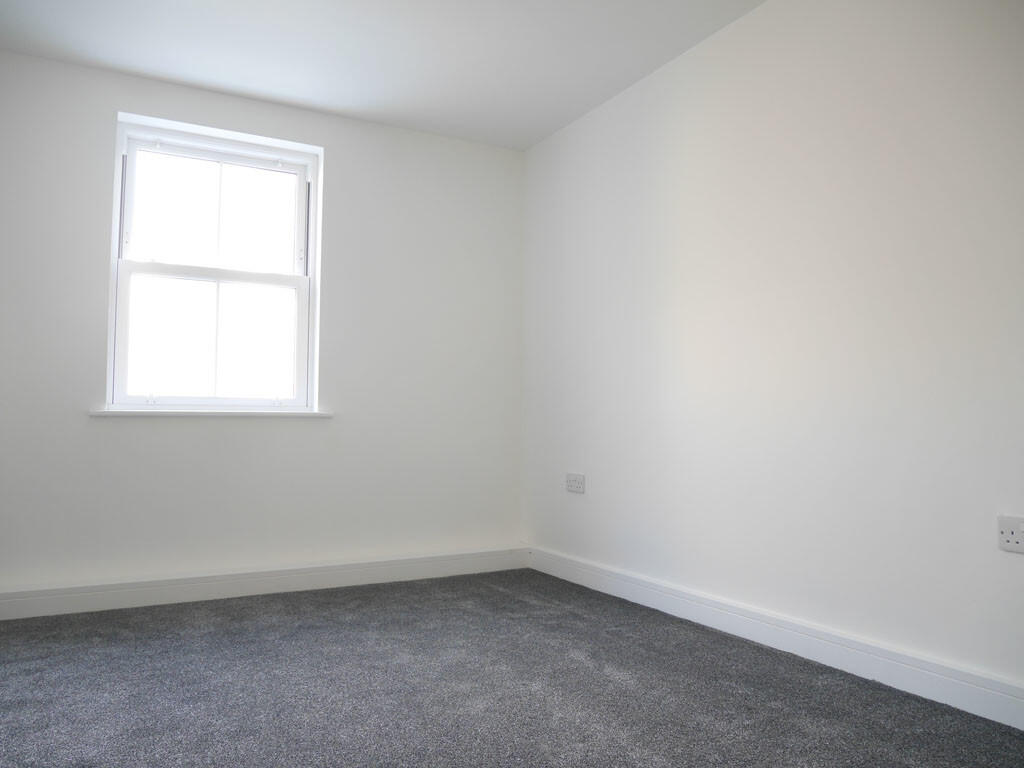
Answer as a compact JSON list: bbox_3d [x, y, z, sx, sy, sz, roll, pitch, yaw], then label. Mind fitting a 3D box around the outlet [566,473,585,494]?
[{"bbox_3d":[0.309,0.487,3.473,0.012,0.086,0.146,2,-4,-28],"label":"outlet"}]

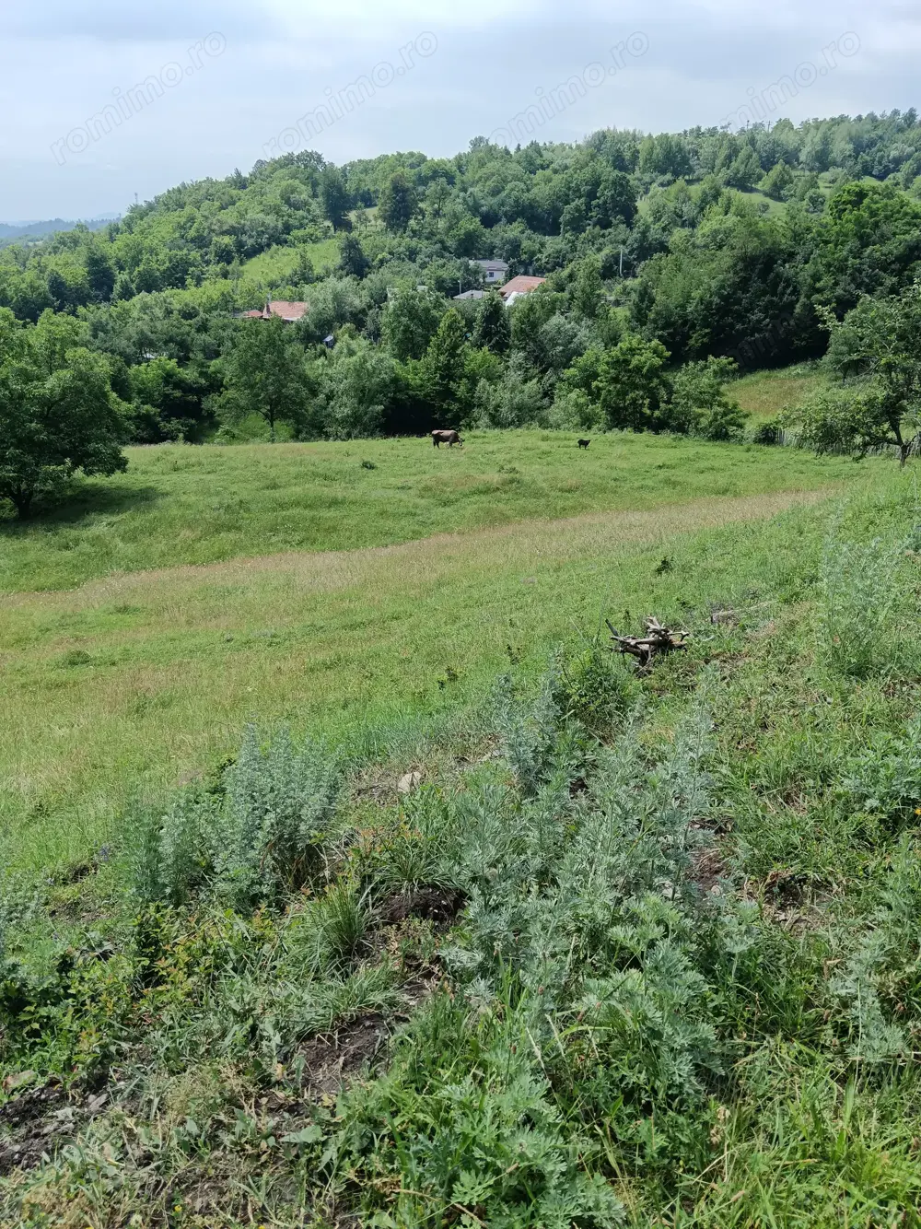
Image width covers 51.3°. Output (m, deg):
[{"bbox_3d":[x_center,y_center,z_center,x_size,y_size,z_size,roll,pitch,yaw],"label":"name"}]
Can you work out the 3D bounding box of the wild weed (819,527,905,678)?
[{"bbox_3d":[2.137,-0.059,5.100,0.470,0.780,0.450,0,22,0],"label":"wild weed"}]

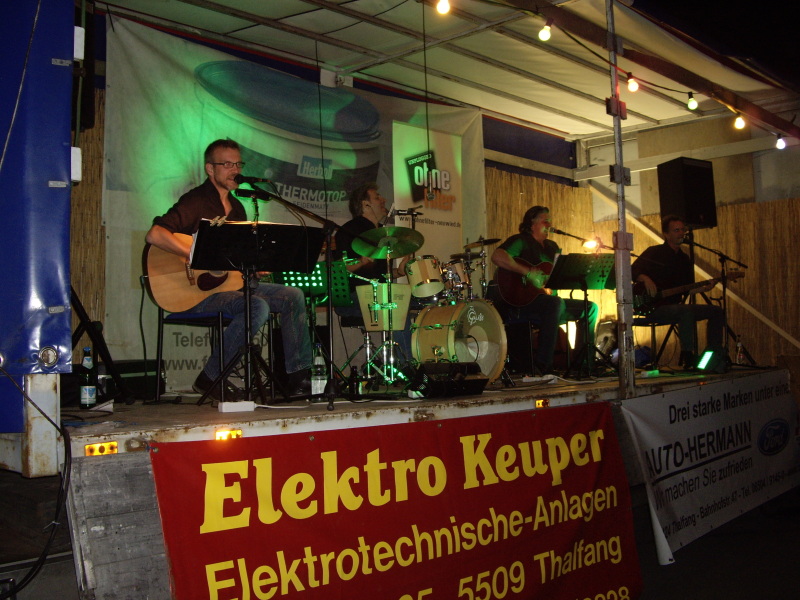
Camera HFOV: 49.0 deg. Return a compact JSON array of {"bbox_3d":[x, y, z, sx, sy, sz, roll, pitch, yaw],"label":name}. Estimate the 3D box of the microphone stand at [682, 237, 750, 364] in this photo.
[{"bbox_3d":[2.830,0.025,7.660,0.800,1.160,0.580,-2,-3,23],"label":"microphone stand"}]

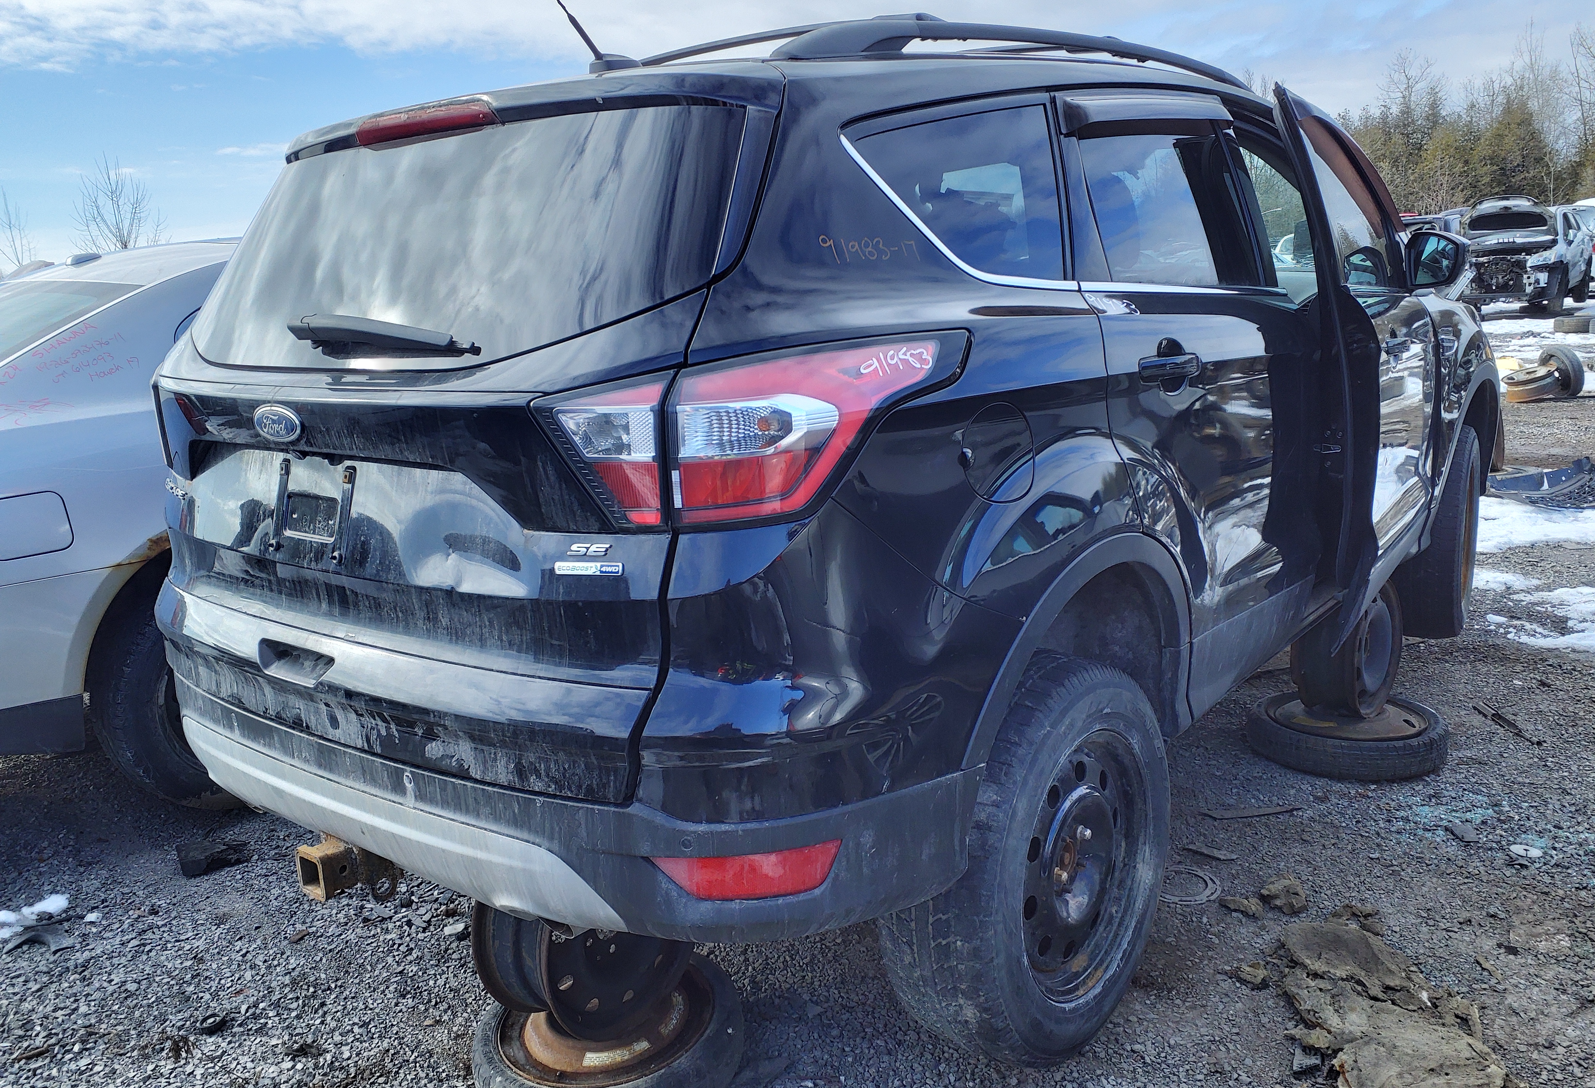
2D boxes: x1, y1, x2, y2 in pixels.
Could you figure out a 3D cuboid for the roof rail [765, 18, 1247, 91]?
[{"bbox_3d":[0.550,-0.963,2.370,0.070,0.100,1.880,7,19,40],"label":"roof rail"}]

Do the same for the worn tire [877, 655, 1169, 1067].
[{"bbox_3d":[0.417,0.540,2.110,0.240,0.690,0.690,3,14,41],"label":"worn tire"}]

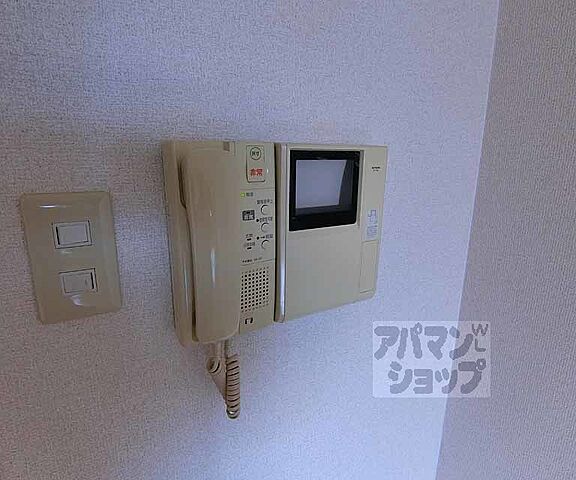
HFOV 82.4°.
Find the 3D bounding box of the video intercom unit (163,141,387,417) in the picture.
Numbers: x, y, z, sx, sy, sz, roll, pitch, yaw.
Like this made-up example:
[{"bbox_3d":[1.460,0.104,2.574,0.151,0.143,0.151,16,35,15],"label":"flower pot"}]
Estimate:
[{"bbox_3d":[-0.002,0.047,0.394,0.248,0.308,0.064,-6,14,-29],"label":"video intercom unit"}]

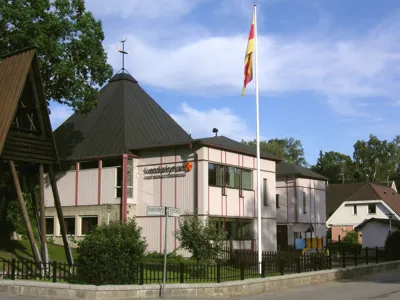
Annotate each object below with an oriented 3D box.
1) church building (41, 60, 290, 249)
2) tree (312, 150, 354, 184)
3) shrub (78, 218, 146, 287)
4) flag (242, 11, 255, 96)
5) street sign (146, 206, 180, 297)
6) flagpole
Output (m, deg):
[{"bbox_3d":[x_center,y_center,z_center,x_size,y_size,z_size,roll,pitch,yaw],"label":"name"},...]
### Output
[{"bbox_3d":[-2.774,0.355,37.465,14.500,12.424,10.000,-6,-10,37],"label":"church building"},{"bbox_3d":[19.671,6.508,84.948,7.500,13.000,7.000,0,-8,0],"label":"tree"},{"bbox_3d":[-2.581,2.984,16.947,1.943,1.878,1.850,0,-8,0],"label":"shrub"},{"bbox_3d":[1.690,-3.344,20.031,0.399,3.050,0.250,0,-8,0],"label":"flag"},{"bbox_3d":[-1.005,2.802,15.913,0.800,2.455,0.450,-4,-9,25],"label":"street sign"},{"bbox_3d":[1.975,-0.515,19.674,0.130,9.382,0.130,0,-8,0],"label":"flagpole"}]

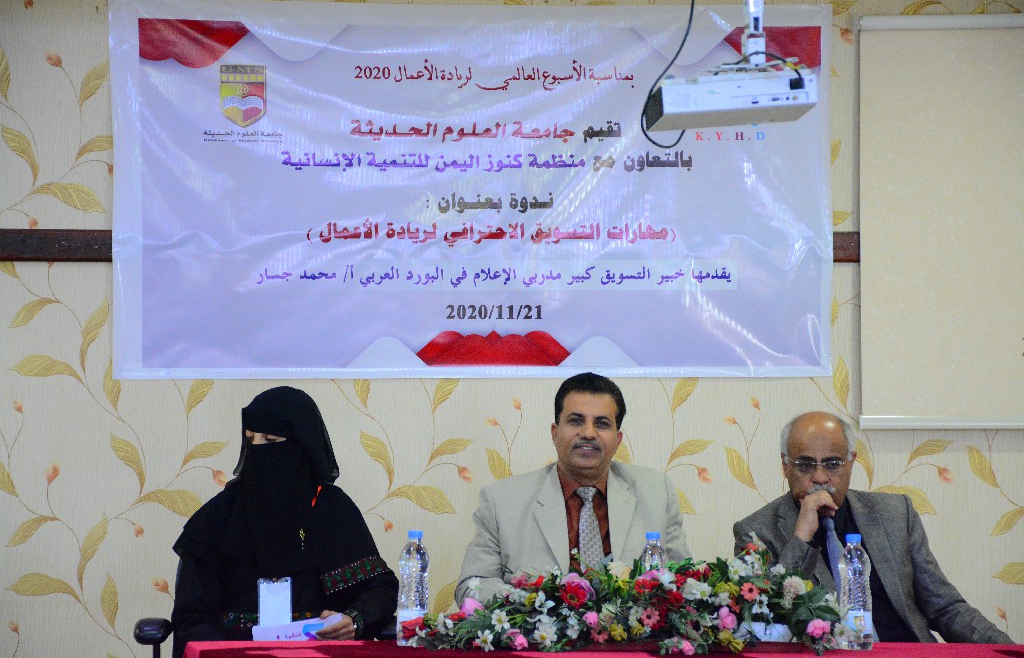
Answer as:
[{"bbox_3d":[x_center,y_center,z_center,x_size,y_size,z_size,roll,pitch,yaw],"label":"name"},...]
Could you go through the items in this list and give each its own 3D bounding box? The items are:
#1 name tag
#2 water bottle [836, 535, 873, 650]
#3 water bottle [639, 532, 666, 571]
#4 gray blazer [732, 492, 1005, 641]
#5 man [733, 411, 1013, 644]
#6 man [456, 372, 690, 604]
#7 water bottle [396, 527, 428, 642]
[{"bbox_3d":[-0.536,0.622,7.720,0.079,0.120,0.008,0,-1,0],"label":"name tag"},{"bbox_3d":[0.732,0.561,7.270,0.069,0.247,0.069,0,-1,0],"label":"water bottle"},{"bbox_3d":[0.313,0.574,7.550,0.068,0.248,0.068,0,-1,0],"label":"water bottle"},{"bbox_3d":[0.813,0.682,7.743,0.650,0.640,0.480,0,-1,3],"label":"gray blazer"},{"bbox_3d":[0.798,0.796,7.686,0.660,1.220,0.780,0,-1,3],"label":"man"},{"bbox_3d":[0.143,0.753,7.935,0.570,1.300,0.800,0,-1,-5],"label":"man"},{"bbox_3d":[-0.216,0.563,7.400,0.068,0.249,0.068,0,-1,0],"label":"water bottle"}]

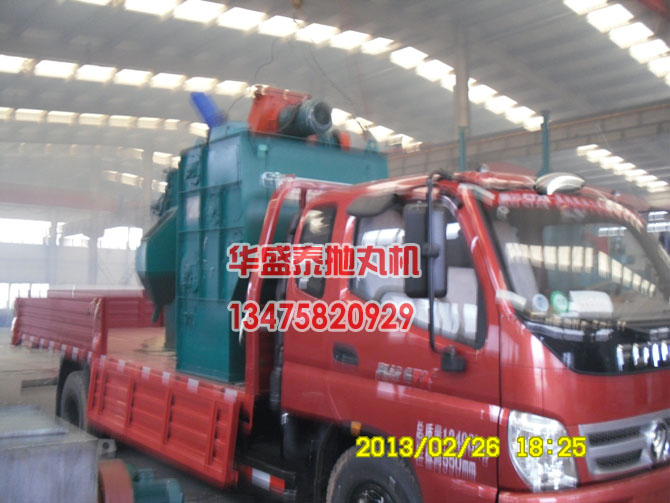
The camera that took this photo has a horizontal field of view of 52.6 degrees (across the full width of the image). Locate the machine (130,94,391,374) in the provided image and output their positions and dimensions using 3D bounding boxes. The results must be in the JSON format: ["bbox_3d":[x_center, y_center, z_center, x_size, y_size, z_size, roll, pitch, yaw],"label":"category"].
[{"bbox_3d":[-0.722,-0.117,5.750,1.340,2.120,2.100,2,-3,-38],"label":"machine"}]

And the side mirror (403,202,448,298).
[{"bbox_3d":[0.400,-0.004,2.980,0.190,0.410,0.080,1,-2,-16],"label":"side mirror"}]

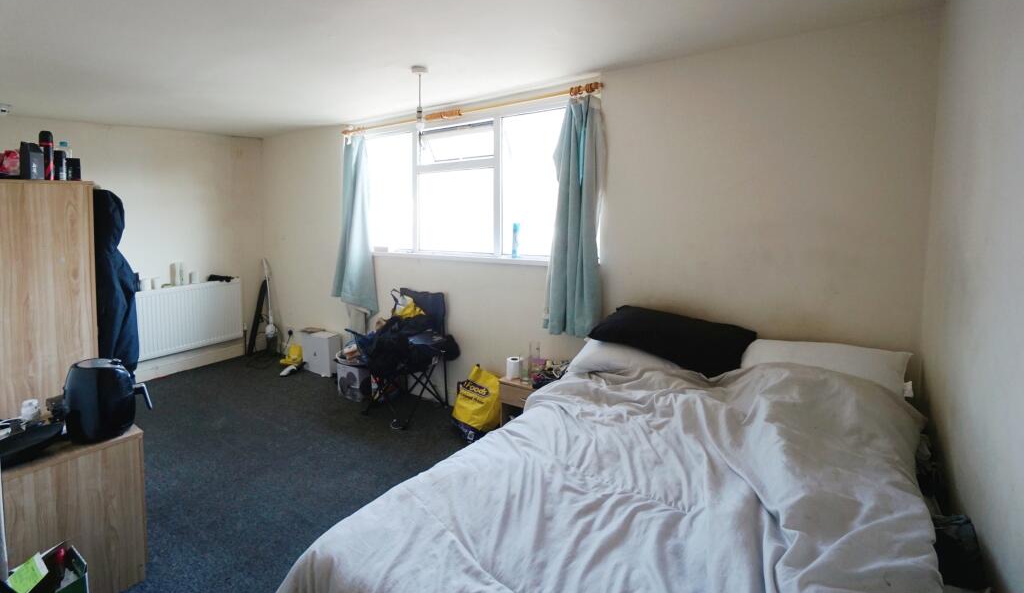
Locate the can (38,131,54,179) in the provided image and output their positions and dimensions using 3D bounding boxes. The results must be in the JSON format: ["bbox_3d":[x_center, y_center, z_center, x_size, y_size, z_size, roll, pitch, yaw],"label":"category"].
[{"bbox_3d":[-2.092,-0.632,1.920,0.047,0.216,0.047,7,8,41],"label":"can"}]

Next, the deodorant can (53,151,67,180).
[{"bbox_3d":[-2.042,-0.591,1.930,0.042,0.132,0.042,7,8,41],"label":"deodorant can"}]

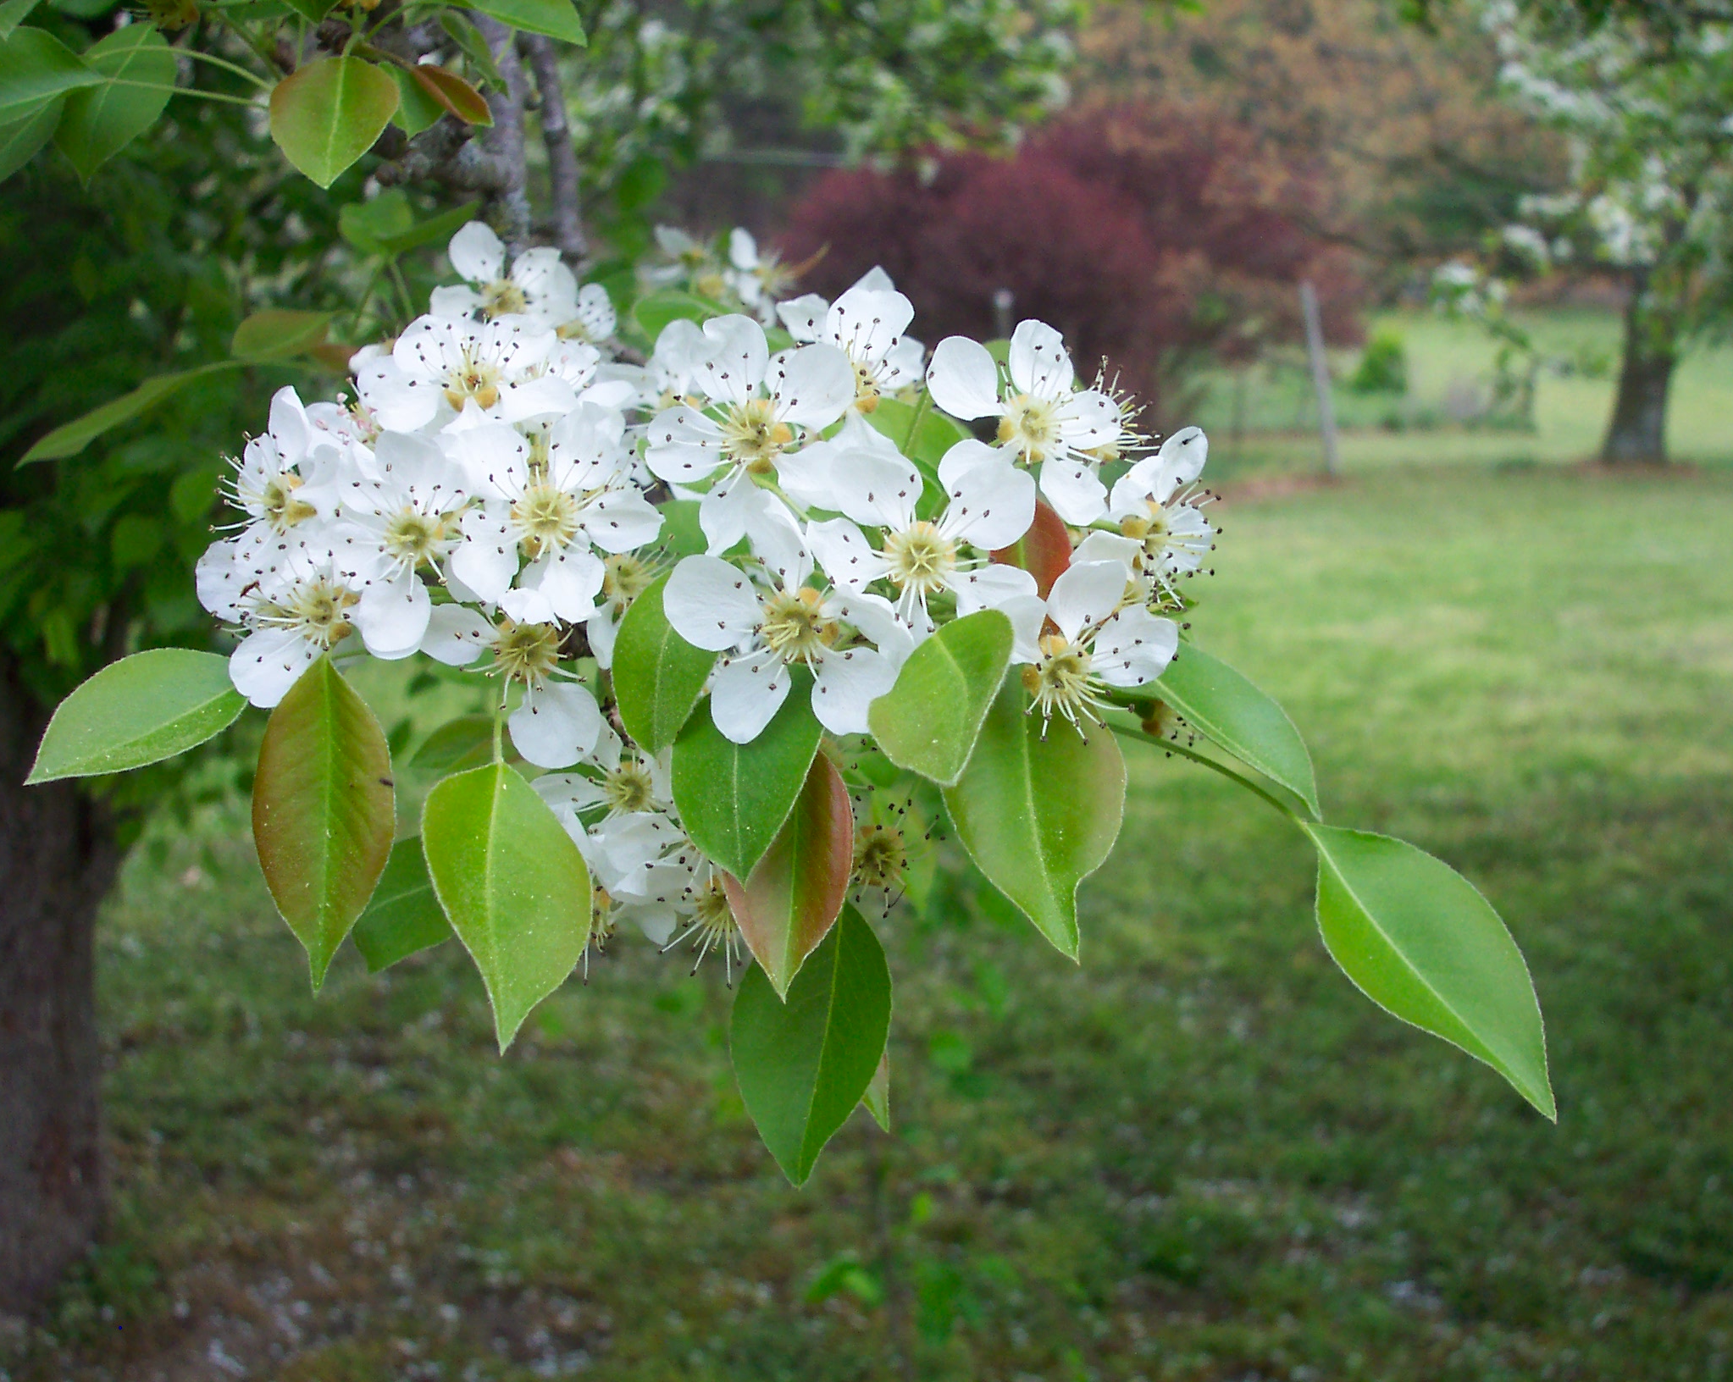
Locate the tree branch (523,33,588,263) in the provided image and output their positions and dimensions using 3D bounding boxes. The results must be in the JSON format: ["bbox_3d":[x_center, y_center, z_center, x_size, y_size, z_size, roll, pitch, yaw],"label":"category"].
[{"bbox_3d":[-0.093,-0.162,0.600,0.007,0.069,0.007,-11,4,0],"label":"tree branch"}]

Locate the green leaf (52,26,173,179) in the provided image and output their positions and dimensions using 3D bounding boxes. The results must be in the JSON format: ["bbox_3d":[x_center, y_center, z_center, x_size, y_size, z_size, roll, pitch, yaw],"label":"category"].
[{"bbox_3d":[-0.167,-0.131,0.450,0.024,0.038,0.008,21,-6,4],"label":"green leaf"}]

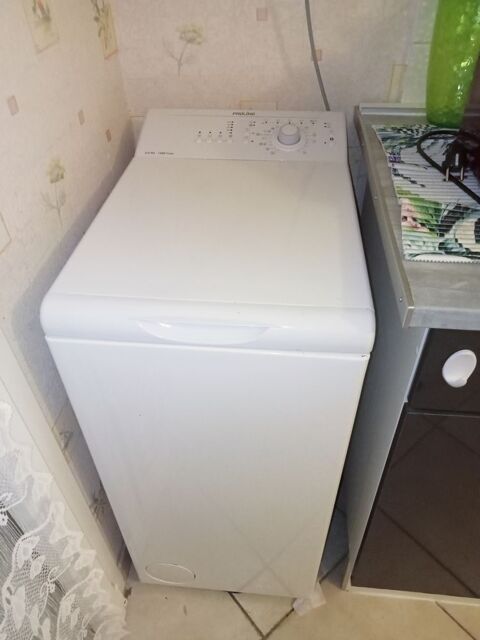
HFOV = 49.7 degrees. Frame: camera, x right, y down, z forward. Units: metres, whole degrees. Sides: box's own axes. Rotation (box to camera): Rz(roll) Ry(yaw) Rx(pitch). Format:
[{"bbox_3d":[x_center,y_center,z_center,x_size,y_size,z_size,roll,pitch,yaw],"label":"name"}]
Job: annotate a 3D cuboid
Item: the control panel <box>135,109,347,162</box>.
[{"bbox_3d":[0.005,-0.358,0.994,0.398,0.045,0.134,3,61,5],"label":"control panel"}]

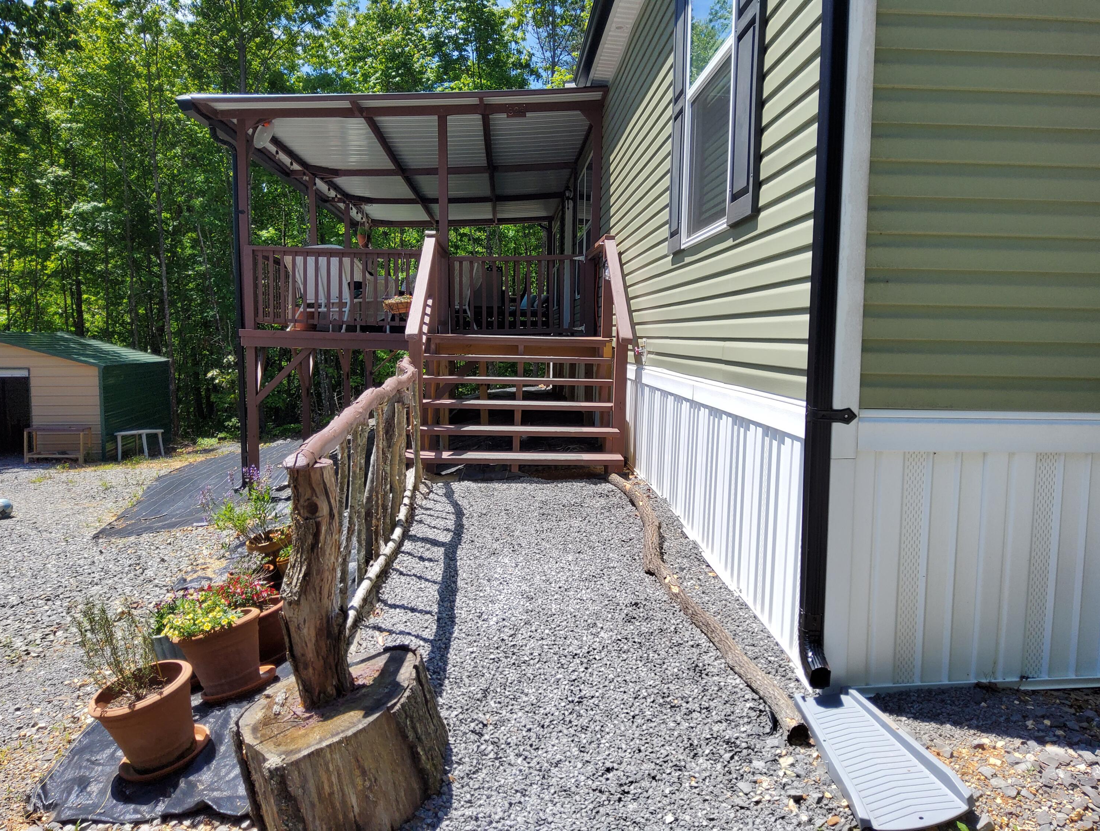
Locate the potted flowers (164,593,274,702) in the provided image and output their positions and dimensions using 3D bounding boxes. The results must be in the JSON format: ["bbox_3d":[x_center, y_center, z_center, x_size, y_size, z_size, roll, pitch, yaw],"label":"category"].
[{"bbox_3d":[-1.191,0.815,3.007,0.350,0.360,0.340,-14,6,-2],"label":"potted flowers"}]

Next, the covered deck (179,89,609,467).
[{"bbox_3d":[-1.749,-1.696,12.418,4.120,3.940,8.600,1,5,-3],"label":"covered deck"}]

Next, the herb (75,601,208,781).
[{"bbox_3d":[-1.328,0.869,2.685,0.340,0.525,0.330,-12,12,-2],"label":"herb"}]

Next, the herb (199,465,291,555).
[{"bbox_3d":[-1.460,0.524,4.050,0.460,0.550,0.400,-9,6,-2],"label":"herb"}]

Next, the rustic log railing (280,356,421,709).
[{"bbox_3d":[-0.743,0.206,3.783,0.280,0.880,3.750,1,5,-6],"label":"rustic log railing"}]

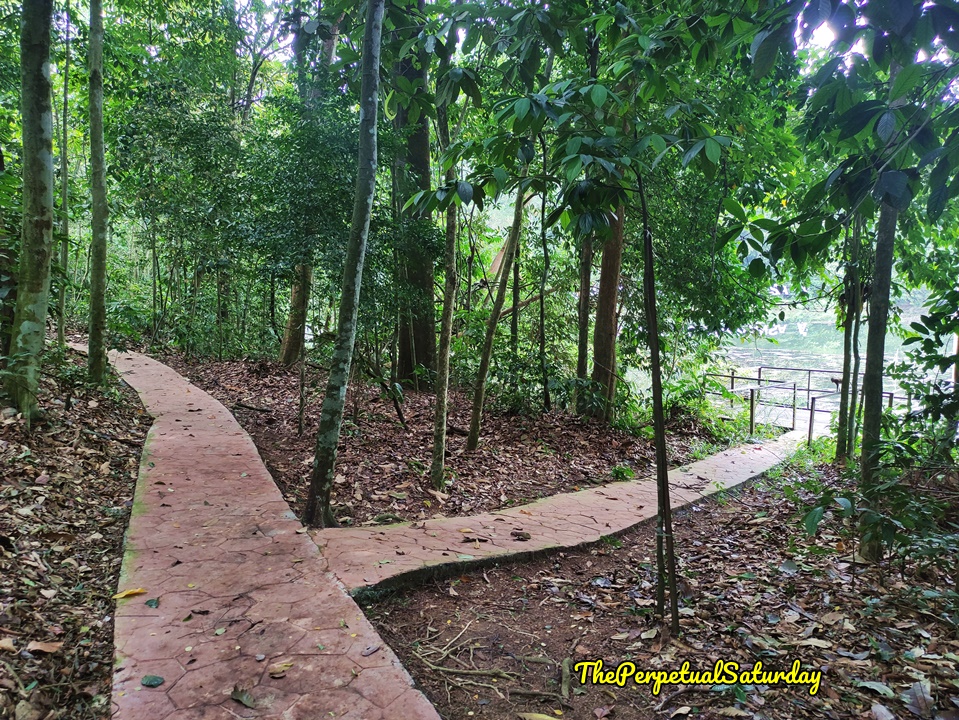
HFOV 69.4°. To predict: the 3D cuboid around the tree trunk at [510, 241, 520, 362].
[{"bbox_3d":[0.634,-1.023,12.213,0.115,2.143,0.110,1,5,0],"label":"tree trunk"}]

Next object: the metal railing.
[{"bbox_3d":[7.500,1.044,16.239,3.600,1.050,4.600,-3,6,-35],"label":"metal railing"}]

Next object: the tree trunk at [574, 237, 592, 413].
[{"bbox_3d":[1.701,-0.563,11.284,0.175,2.865,0.170,2,5,0],"label":"tree trunk"}]

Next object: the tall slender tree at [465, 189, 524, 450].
[{"bbox_3d":[0.181,-0.471,7.778,0.140,3.039,0.130,10,5,-1],"label":"tall slender tree"}]

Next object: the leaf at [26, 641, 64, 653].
[{"bbox_3d":[-1.956,1.289,3.122,0.150,0.030,0.070,-2,5,-20],"label":"leaf"}]

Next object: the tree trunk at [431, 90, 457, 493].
[{"bbox_3d":[-0.308,-0.521,5.866,0.160,3.297,0.130,2,5,0],"label":"tree trunk"}]

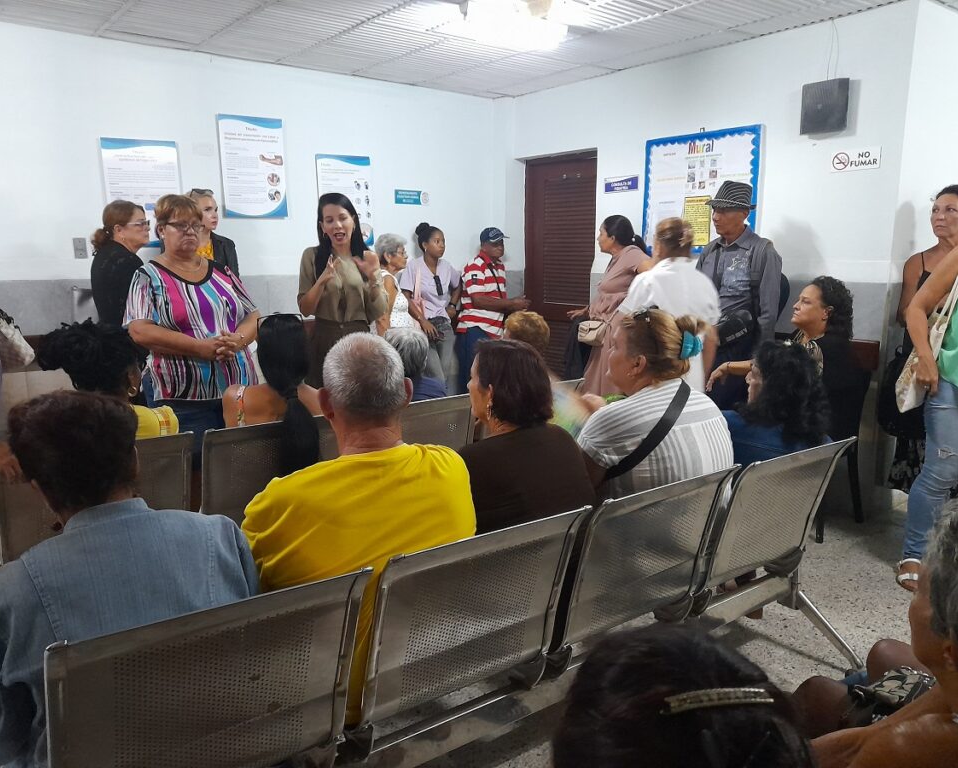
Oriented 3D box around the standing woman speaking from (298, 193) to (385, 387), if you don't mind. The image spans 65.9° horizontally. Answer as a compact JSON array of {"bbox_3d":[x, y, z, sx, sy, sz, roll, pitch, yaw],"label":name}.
[{"bbox_3d":[-0.637,-0.081,3.544,0.430,1.625,0.360,-3,11,-17],"label":"standing woman speaking"}]

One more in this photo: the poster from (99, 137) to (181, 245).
[{"bbox_3d":[-1.891,-1.075,4.182,0.400,0.590,0.020,-8,13,-38],"label":"poster"}]

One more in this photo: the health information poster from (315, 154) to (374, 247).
[{"bbox_3d":[-0.916,-1.263,5.099,0.410,0.600,0.010,-7,13,-36],"label":"health information poster"}]

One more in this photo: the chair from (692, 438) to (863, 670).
[{"bbox_3d":[0.850,0.551,2.542,0.540,0.793,0.620,-7,12,-34],"label":"chair"}]

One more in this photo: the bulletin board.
[{"bbox_3d":[1.395,-1.196,4.671,0.045,0.740,0.870,-7,13,-36],"label":"bulletin board"}]

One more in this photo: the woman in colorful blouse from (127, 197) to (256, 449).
[{"bbox_3d":[-1.202,-0.007,3.221,0.540,1.589,0.370,-5,11,-27],"label":"woman in colorful blouse"}]

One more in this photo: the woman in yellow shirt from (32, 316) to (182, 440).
[{"bbox_3d":[-1.358,0.333,2.727,0.480,1.165,0.760,-4,11,-20],"label":"woman in yellow shirt"}]

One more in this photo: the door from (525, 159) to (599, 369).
[{"bbox_3d":[0.632,-0.655,5.667,0.050,2.068,0.840,-8,13,-37],"label":"door"}]

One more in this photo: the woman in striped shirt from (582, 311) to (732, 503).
[{"bbox_3d":[0.360,0.368,2.320,0.530,1.217,0.780,-8,13,-38],"label":"woman in striped shirt"}]

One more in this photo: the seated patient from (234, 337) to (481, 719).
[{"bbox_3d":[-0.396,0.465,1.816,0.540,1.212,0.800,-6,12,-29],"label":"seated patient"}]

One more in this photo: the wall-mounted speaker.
[{"bbox_3d":[1.733,-1.370,3.686,0.130,0.250,0.215,-8,13,-37],"label":"wall-mounted speaker"}]

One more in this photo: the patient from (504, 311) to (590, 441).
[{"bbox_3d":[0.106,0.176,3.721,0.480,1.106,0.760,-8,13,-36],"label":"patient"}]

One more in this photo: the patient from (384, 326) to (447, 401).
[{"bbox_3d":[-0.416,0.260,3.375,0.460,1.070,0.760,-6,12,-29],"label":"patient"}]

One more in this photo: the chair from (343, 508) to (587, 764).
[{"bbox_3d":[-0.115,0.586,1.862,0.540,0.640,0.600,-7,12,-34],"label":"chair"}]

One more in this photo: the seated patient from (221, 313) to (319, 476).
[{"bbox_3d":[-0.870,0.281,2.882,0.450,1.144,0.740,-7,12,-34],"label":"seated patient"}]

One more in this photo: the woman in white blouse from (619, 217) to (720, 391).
[{"bbox_3d":[1.025,-0.110,4.010,0.480,1.566,0.330,-3,11,-17],"label":"woman in white blouse"}]

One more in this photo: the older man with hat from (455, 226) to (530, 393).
[{"bbox_3d":[0.096,-0.355,5.437,0.480,1.558,0.470,5,11,25],"label":"older man with hat"}]

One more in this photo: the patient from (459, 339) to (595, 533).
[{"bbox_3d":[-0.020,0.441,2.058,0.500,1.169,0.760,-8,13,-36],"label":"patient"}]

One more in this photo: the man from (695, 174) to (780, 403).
[{"bbox_3d":[1.283,-0.169,3.852,0.310,1.715,0.450,-9,14,-41],"label":"man"}]

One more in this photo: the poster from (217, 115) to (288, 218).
[{"bbox_3d":[-1.481,-1.427,4.876,0.430,0.640,0.015,-7,12,-35],"label":"poster"}]

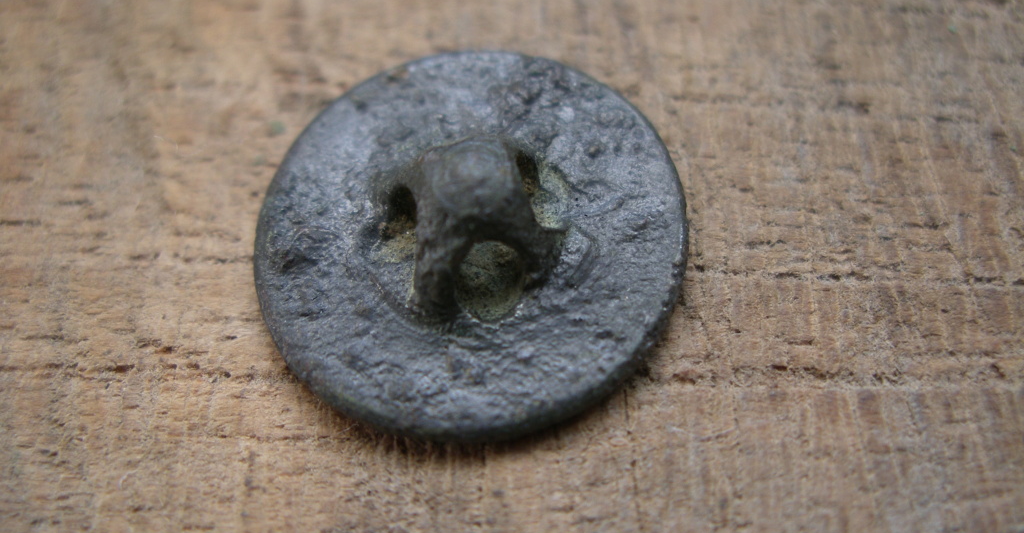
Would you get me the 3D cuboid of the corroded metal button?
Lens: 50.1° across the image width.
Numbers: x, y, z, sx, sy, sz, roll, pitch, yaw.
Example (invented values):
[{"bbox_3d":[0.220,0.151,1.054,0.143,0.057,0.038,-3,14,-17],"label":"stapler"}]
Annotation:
[{"bbox_3d":[-0.002,-0.003,0.052,0.021,0.006,0.021,0,62,4],"label":"corroded metal button"}]

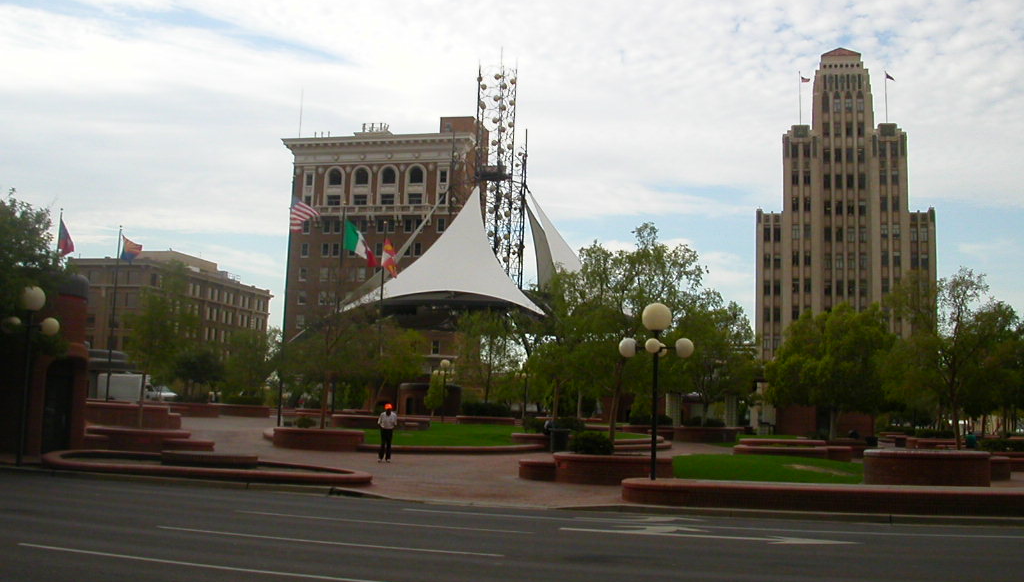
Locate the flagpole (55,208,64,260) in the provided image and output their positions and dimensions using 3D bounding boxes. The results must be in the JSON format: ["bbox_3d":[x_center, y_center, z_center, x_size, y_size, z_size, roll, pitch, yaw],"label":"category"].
[{"bbox_3d":[-25.092,1.222,59.813,0.150,11.600,0.150,0,-7,15],"label":"flagpole"}]

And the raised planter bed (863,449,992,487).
[{"bbox_3d":[9.375,4.028,24.857,2.600,0.850,2.100,0,-7,15],"label":"raised planter bed"}]

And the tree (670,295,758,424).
[{"bbox_3d":[11.155,3.808,60.000,4.600,6.995,4.600,1,-7,11],"label":"tree"}]

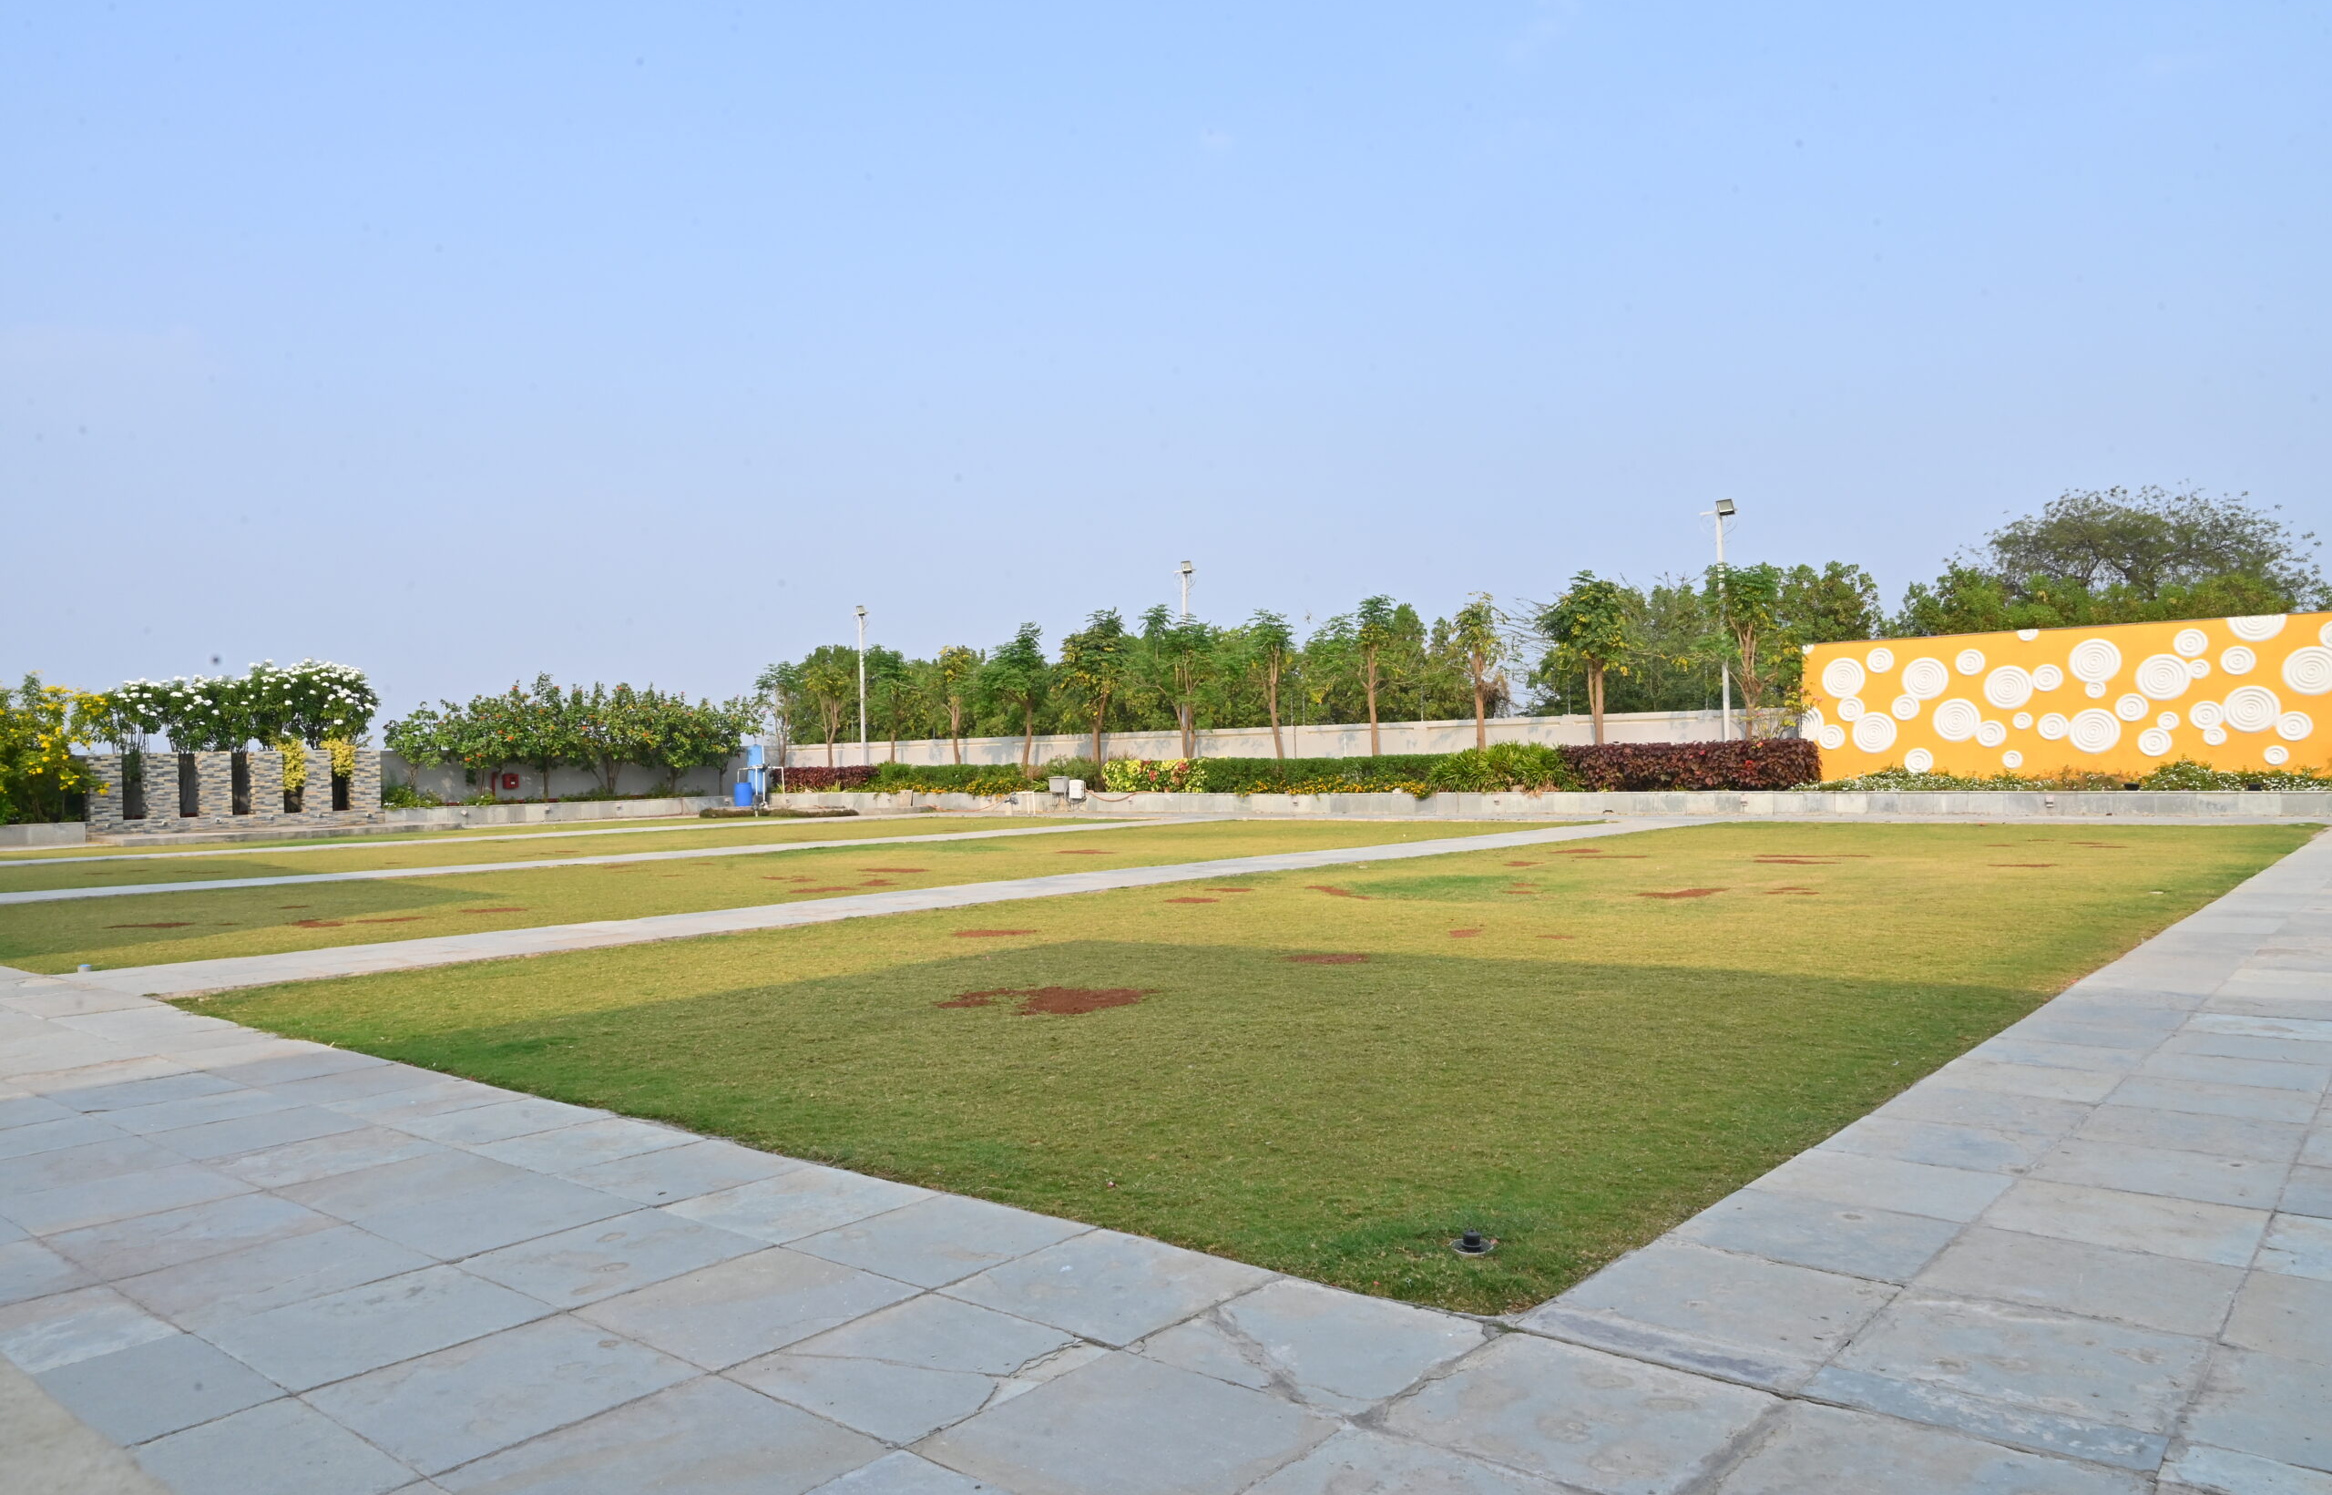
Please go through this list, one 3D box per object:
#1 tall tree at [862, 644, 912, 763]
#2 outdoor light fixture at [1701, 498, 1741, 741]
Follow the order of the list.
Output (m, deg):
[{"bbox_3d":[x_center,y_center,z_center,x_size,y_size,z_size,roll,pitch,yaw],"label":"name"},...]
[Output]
[{"bbox_3d":[-9.440,-0.911,52.232,1.740,4.970,1.740,-1,-1,-10],"label":"tall tree"},{"bbox_3d":[12.388,-2.286,34.434,0.800,6.461,0.450,-1,-1,30],"label":"outdoor light fixture"}]

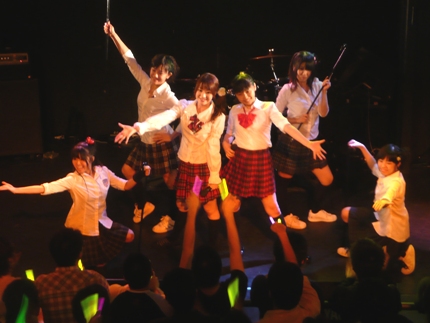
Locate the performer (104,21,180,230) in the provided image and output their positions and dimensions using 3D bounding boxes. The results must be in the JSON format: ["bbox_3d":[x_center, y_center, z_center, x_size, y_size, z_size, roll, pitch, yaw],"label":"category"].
[{"bbox_3d":[-0.594,-0.304,9.781,0.620,1.760,0.520,10,20,29],"label":"performer"}]

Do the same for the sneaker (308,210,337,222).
[{"bbox_3d":[0.921,0.454,10.208,0.250,0.105,0.095,2,17,8],"label":"sneaker"}]

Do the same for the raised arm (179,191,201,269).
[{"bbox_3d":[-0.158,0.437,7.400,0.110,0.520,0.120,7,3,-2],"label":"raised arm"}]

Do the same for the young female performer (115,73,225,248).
[{"bbox_3d":[-0.348,0.047,9.136,0.840,1.500,0.480,4,18,11],"label":"young female performer"}]

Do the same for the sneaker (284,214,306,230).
[{"bbox_3d":[0.675,0.501,10.055,0.250,0.105,0.095,13,21,36],"label":"sneaker"}]

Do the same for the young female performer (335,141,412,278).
[{"bbox_3d":[1.228,0.316,9.132,0.600,0.980,0.500,-9,19,-27],"label":"young female performer"}]

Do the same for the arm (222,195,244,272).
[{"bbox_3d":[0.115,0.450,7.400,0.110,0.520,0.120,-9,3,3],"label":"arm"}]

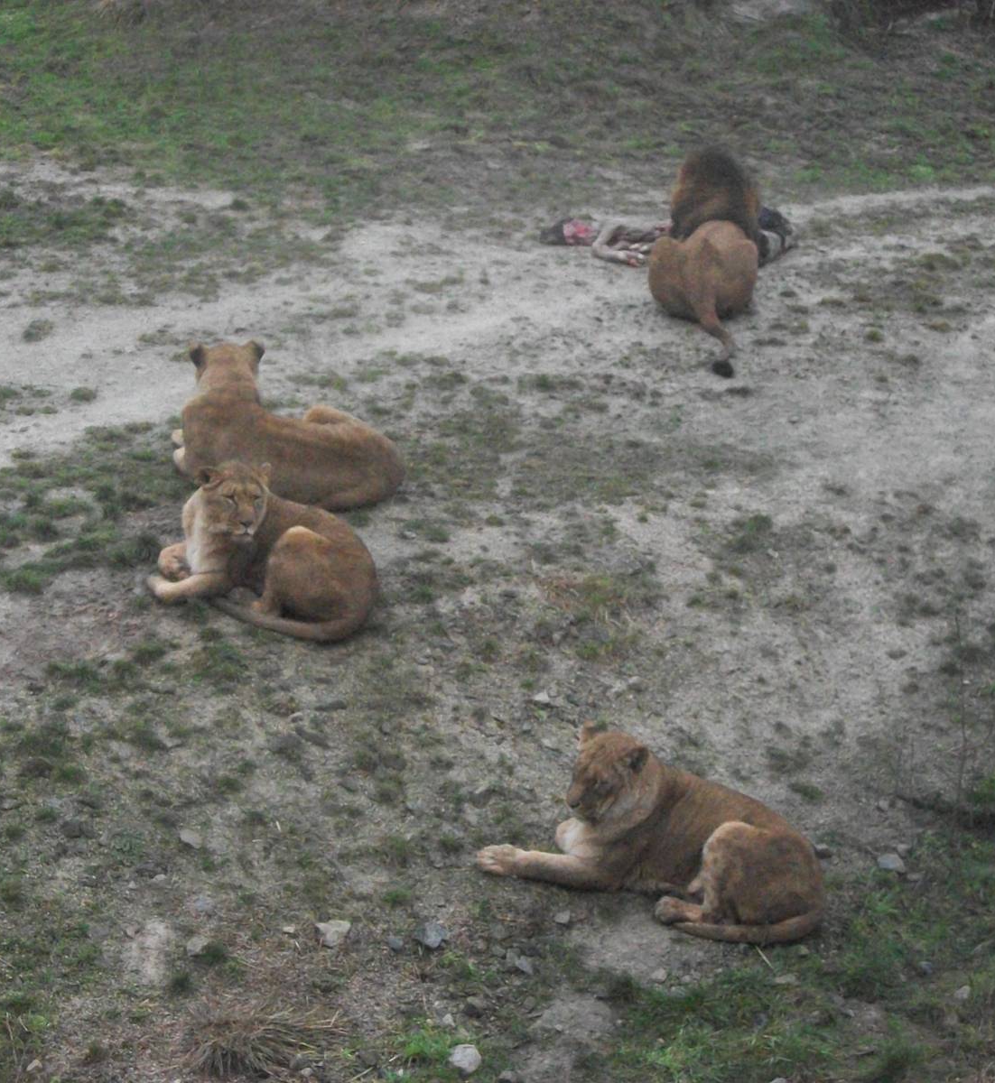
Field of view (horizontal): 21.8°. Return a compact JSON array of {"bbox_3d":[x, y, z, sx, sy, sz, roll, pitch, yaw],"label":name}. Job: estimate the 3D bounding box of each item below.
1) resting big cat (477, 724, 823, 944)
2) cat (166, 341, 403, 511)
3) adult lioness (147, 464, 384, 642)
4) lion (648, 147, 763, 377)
[{"bbox_3d":[0.633,0.947,9.555,1.360,0.720,0.610,12,28,22],"label":"resting big cat"},{"bbox_3d":[-0.972,-0.651,12.831,1.370,0.720,0.600,12,28,22],"label":"cat"},{"bbox_3d":[-1.058,-0.062,11.635,1.180,0.710,0.610,12,28,22],"label":"adult lioness"},{"bbox_3d":[1.209,-1.718,14.927,0.650,0.800,2.200,4,26,7],"label":"lion"}]

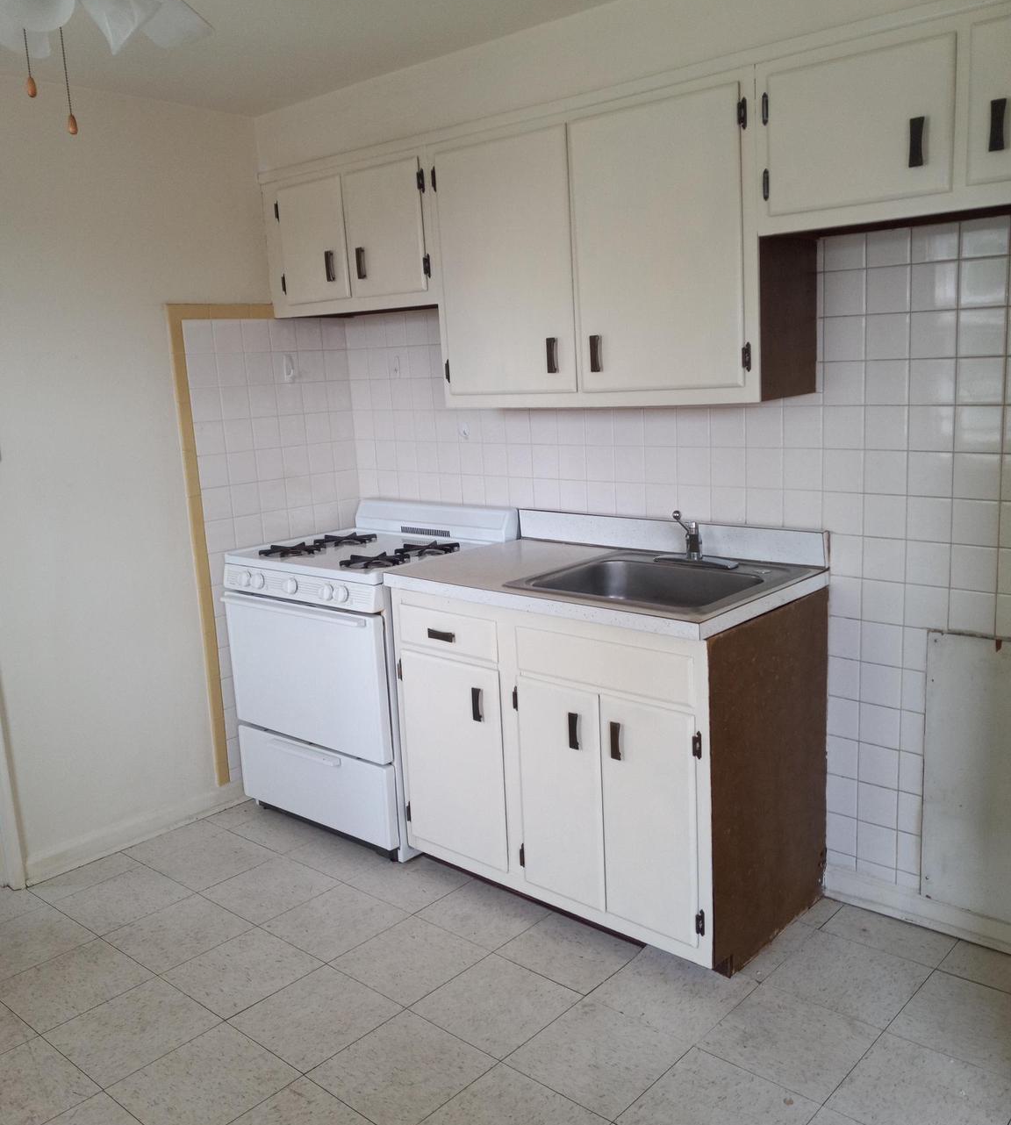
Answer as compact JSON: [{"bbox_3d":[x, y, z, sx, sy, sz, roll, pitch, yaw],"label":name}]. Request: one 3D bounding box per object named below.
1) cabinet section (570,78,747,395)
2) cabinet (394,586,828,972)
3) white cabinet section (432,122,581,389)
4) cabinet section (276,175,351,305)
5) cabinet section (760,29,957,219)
[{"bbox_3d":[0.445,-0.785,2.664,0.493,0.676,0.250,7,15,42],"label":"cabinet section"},{"bbox_3d":[0.277,0.500,2.997,1.063,0.890,0.607,7,15,42],"label":"cabinet"},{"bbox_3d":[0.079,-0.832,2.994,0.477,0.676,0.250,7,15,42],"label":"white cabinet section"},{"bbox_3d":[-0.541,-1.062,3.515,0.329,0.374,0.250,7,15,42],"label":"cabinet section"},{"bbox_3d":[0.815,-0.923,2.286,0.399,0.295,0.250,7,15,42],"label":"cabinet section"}]

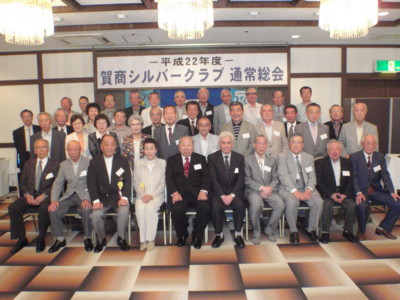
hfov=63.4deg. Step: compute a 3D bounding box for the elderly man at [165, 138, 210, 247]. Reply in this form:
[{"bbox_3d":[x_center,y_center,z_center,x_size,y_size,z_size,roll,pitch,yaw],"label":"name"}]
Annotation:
[{"bbox_3d":[-0.134,0.463,4.059,0.550,1.270,0.780,-1,6,-3],"label":"elderly man"}]

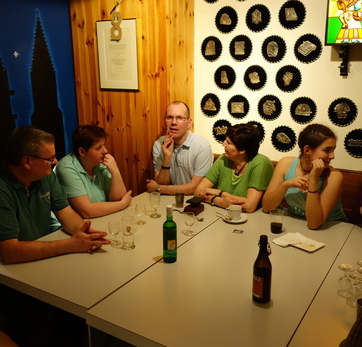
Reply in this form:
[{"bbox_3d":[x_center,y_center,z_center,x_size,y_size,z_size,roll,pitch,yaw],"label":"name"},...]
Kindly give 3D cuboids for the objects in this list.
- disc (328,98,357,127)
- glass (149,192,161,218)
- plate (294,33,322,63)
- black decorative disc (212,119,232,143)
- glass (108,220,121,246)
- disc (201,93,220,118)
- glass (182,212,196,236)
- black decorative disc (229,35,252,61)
[{"bbox_3d":[1.078,-0.411,2.700,0.187,0.187,0.020,9,18,31],"label":"disc"},{"bbox_3d":[-0.159,0.191,2.466,0.067,0.150,0.067,-1,15,-2],"label":"glass"},{"bbox_3d":[0.842,-0.822,2.667,0.183,0.183,0.016,9,18,31],"label":"plate"},{"bbox_3d":[0.331,-0.321,3.136,0.183,0.183,0.016,9,18,31],"label":"black decorative disc"},{"bbox_3d":[-0.345,0.308,2.106,0.064,0.123,0.064,0,15,0],"label":"glass"},{"bbox_3d":[0.238,-0.547,3.221,0.187,0.187,0.020,9,18,31],"label":"disc"},{"bbox_3d":[0.046,0.272,2.171,0.063,0.113,0.063,0,15,0],"label":"glass"},{"bbox_3d":[0.453,-0.934,3.026,0.190,0.190,0.020,9,18,31],"label":"black decorative disc"}]

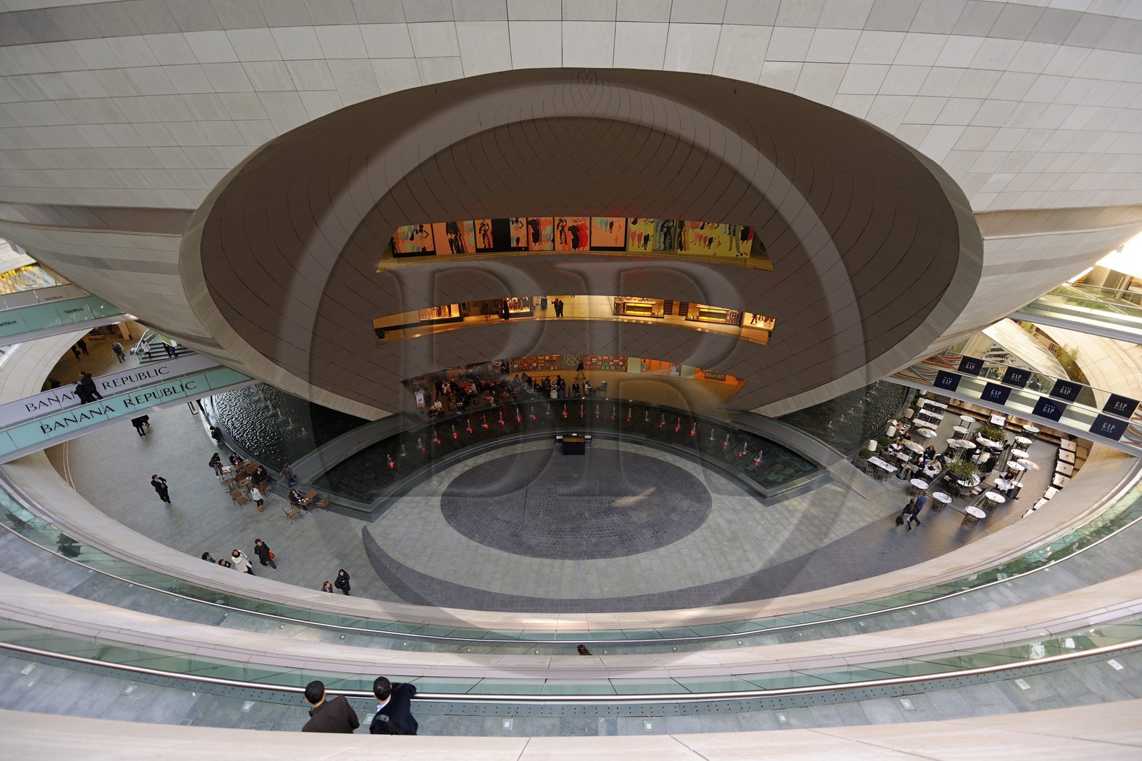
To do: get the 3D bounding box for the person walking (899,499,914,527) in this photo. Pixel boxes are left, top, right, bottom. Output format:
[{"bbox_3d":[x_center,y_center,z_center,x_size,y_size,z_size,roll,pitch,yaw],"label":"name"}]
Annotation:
[{"bbox_3d":[16.181,6.353,21.154,0.500,1.630,0.620,-5,24,-9],"label":"person walking"}]

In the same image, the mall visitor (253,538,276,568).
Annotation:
[{"bbox_3d":[-13.394,7.521,19.427,0.550,1.650,0.580,15,28,32],"label":"mall visitor"}]

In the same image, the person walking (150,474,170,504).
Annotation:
[{"bbox_3d":[-21.789,5.711,23.615,0.420,1.780,0.540,2,24,7],"label":"person walking"}]

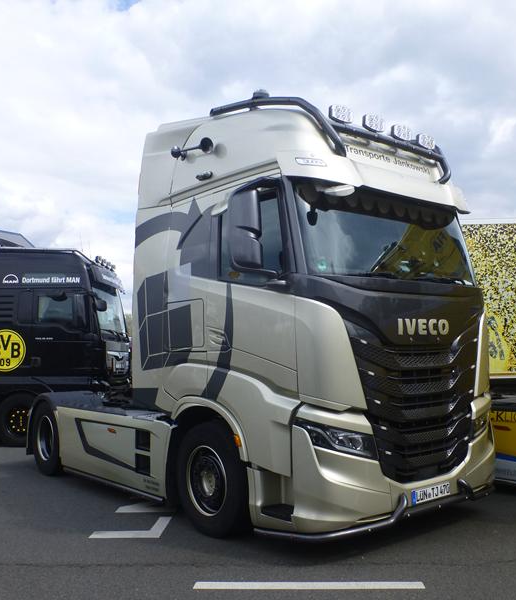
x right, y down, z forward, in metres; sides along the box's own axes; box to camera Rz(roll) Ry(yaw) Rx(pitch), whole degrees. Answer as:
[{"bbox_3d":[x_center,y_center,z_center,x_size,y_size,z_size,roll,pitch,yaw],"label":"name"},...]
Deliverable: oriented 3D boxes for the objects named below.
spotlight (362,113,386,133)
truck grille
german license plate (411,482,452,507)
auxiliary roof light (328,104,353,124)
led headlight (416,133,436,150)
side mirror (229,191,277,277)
[{"bbox_3d":[0.993,-1.531,5.452,0.245,0.145,0.070,2,-6,-39],"label":"spotlight"},{"bbox_3d":[1.363,0.872,5.179,1.660,1.200,0.200,2,-6,-39],"label":"truck grille"},{"bbox_3d":[1.413,1.572,5.082,0.520,0.110,0.015,2,-6,-39],"label":"german license plate"},{"bbox_3d":[0.676,-1.540,5.205,0.250,0.140,0.080,2,-6,-40],"label":"auxiliary roof light"},{"bbox_3d":[1.595,-1.506,5.943,0.245,0.145,0.070,2,-6,-39],"label":"led headlight"},{"bbox_3d":[-0.052,-0.518,4.840,0.310,0.680,0.250,2,-6,-39],"label":"side mirror"}]

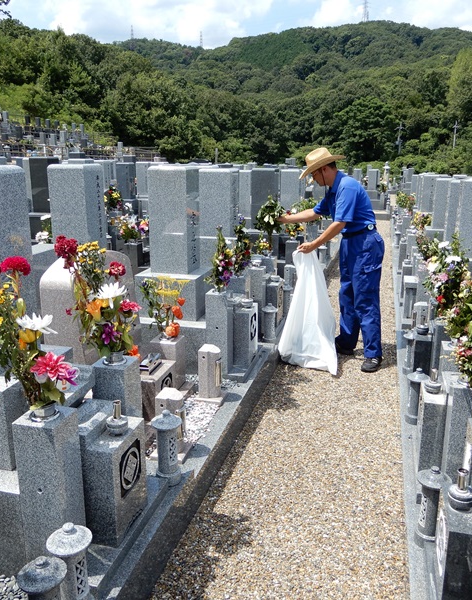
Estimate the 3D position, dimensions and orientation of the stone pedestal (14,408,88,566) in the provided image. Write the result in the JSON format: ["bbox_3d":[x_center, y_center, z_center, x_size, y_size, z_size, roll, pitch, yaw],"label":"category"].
[{"bbox_3d":[-0.581,0.614,1.768,0.137,0.523,0.137,3,14,15],"label":"stone pedestal"}]

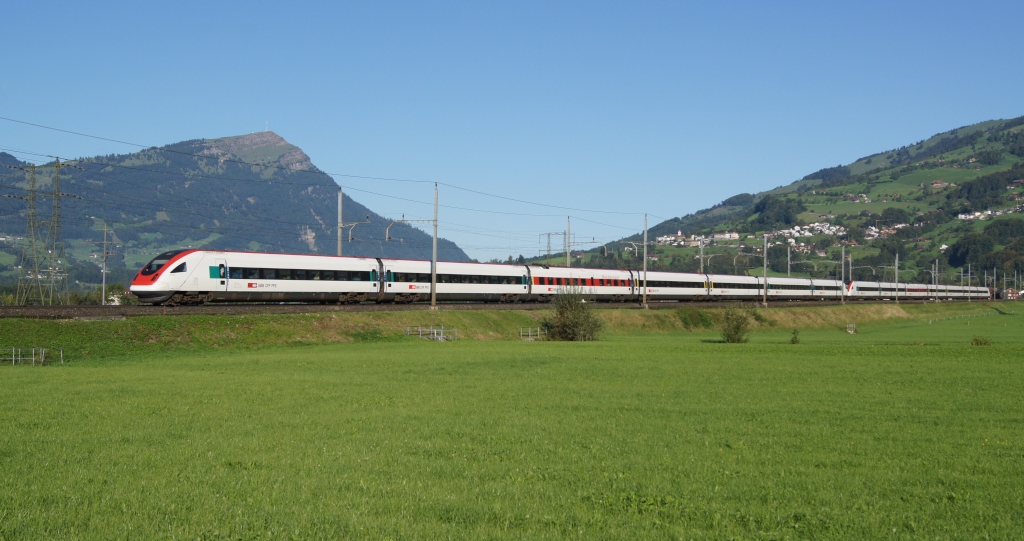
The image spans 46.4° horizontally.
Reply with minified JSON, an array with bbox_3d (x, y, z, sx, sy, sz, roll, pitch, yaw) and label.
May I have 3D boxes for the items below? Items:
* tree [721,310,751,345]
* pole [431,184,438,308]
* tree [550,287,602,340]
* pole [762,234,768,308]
[{"bbox_3d":[20.030,4.952,106.500,2.800,3.200,2.700,1,-1,0],"label":"tree"},{"bbox_3d":[-7.128,-2.222,110.500,0.370,11.400,0.370,0,-1,30],"label":"pole"},{"bbox_3d":[5.878,3.980,110.500,4.800,5.000,4.600,1,-1,0],"label":"tree"},{"bbox_3d":[41.199,0.081,194.000,0.380,11.700,0.380,0,-1,30],"label":"pole"}]

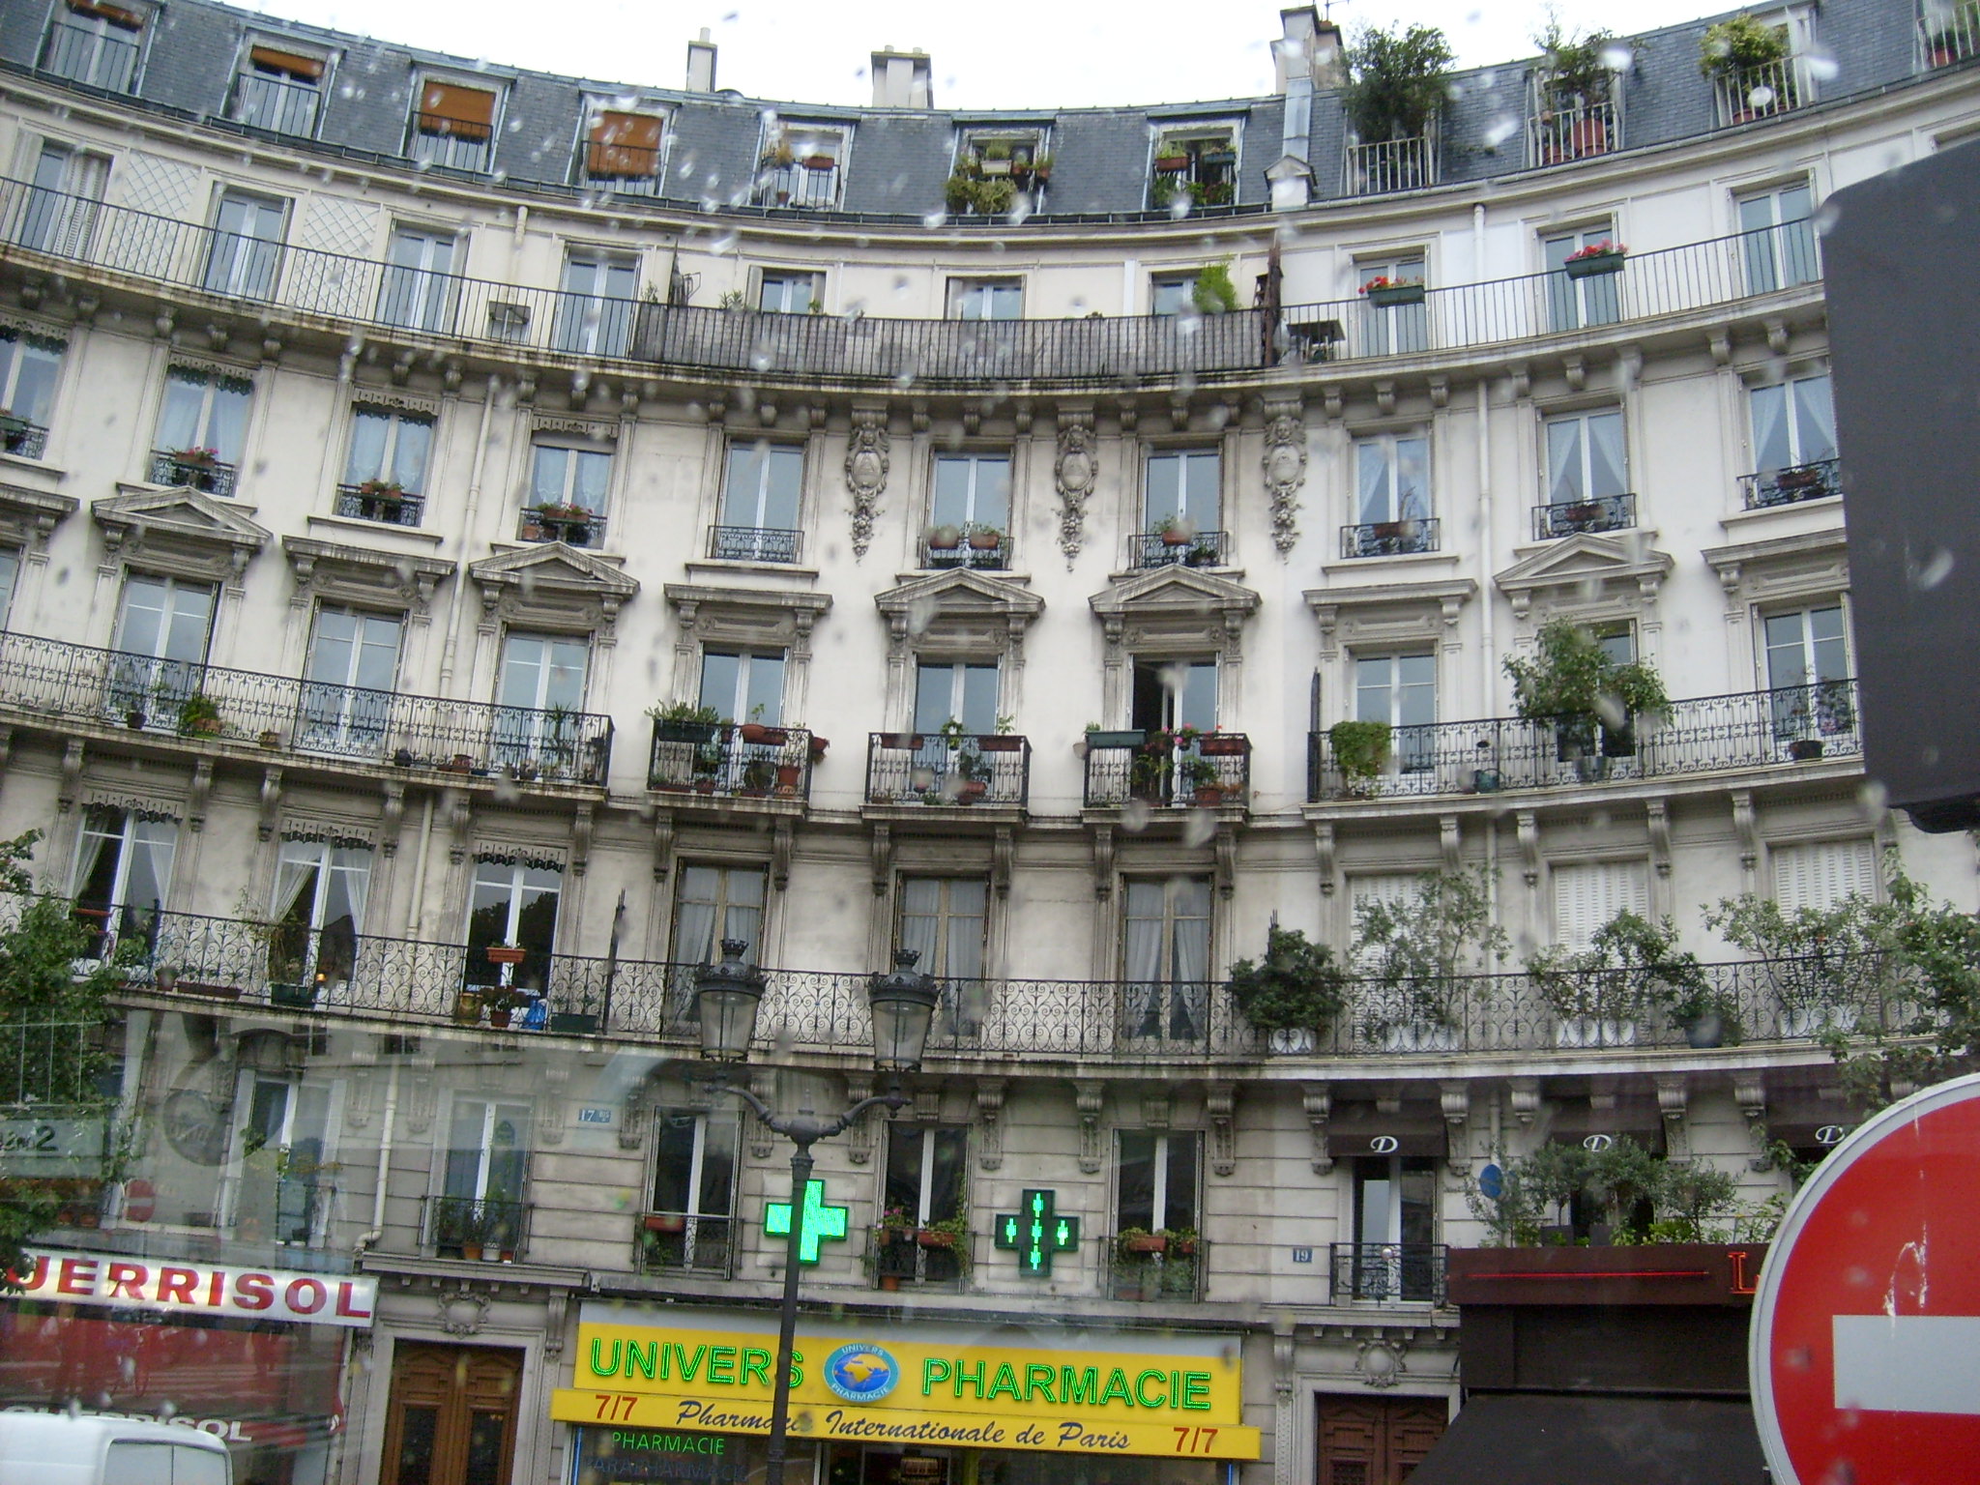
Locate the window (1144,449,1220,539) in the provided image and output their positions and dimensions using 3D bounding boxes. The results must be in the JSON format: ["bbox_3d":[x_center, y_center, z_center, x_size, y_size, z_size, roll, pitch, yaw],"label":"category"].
[{"bbox_3d":[2.744,-3.422,28.615,1.090,1.730,0.200,-1,-19,12],"label":"window"}]

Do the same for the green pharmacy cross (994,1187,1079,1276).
[{"bbox_3d":[0.612,6.317,25.808,1.100,1.100,0.200,0,-18,9],"label":"green pharmacy cross"}]

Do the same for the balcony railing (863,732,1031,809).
[{"bbox_3d":[-0.571,0.474,28.453,2.240,1.042,0.630,1,-17,6],"label":"balcony railing"}]

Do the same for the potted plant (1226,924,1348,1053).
[{"bbox_3d":[3.948,3.287,26.633,1.625,1.722,1.100,-2,-18,17],"label":"potted plant"}]

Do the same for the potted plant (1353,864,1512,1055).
[{"bbox_3d":[5.351,2.610,24.214,1.800,2.150,1.200,-4,-21,19],"label":"potted plant"}]

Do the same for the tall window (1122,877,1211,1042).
[{"bbox_3d":[2.340,2.888,26.508,1.180,2.290,0.200,-1,-19,12],"label":"tall window"}]

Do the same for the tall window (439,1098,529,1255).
[{"bbox_3d":[-6.517,5.601,25.794,1.060,2.060,0.200,6,-19,-8],"label":"tall window"}]

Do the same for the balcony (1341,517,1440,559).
[{"bbox_3d":[5.480,-2.786,27.368,1.360,0.520,0.200,-4,-20,19],"label":"balcony"}]

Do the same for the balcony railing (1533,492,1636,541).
[{"bbox_3d":[8.121,-3.012,27.267,1.342,0.510,0.220,-6,-19,26],"label":"balcony railing"}]

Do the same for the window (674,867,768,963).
[{"bbox_3d":[-3.546,2.655,26.225,1.183,2.147,0.200,4,-19,-2],"label":"window"}]

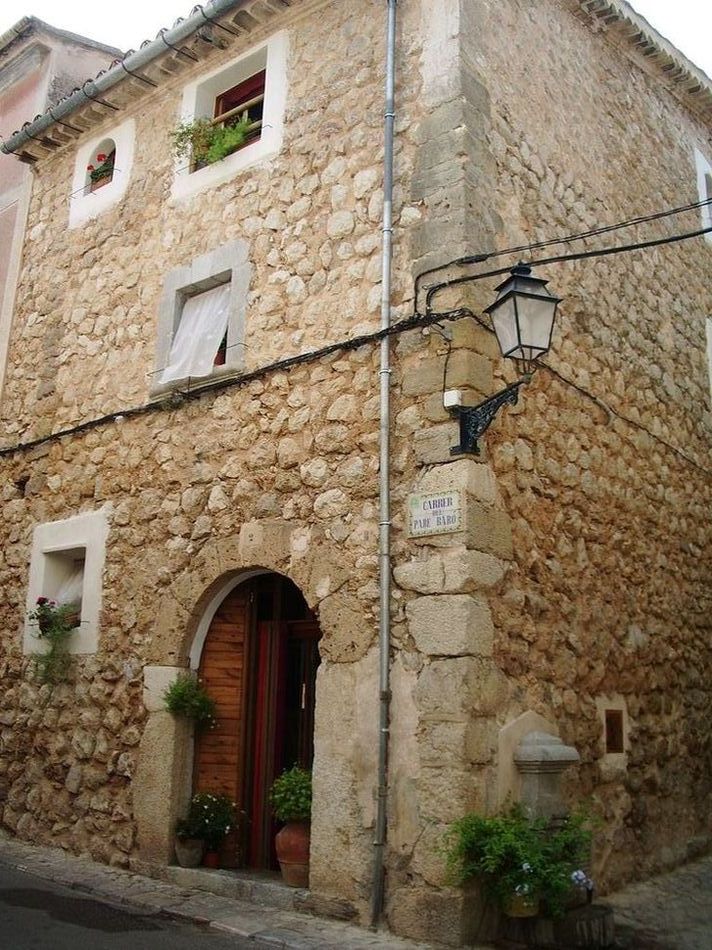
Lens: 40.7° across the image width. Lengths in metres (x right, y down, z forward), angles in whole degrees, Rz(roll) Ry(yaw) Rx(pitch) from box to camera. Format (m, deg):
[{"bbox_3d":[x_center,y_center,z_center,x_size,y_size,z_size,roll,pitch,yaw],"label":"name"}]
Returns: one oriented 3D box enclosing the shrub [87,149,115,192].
[{"bbox_3d":[-3.242,-3.897,12.329,0.440,0.560,0.270,-10,-18,38],"label":"shrub"}]

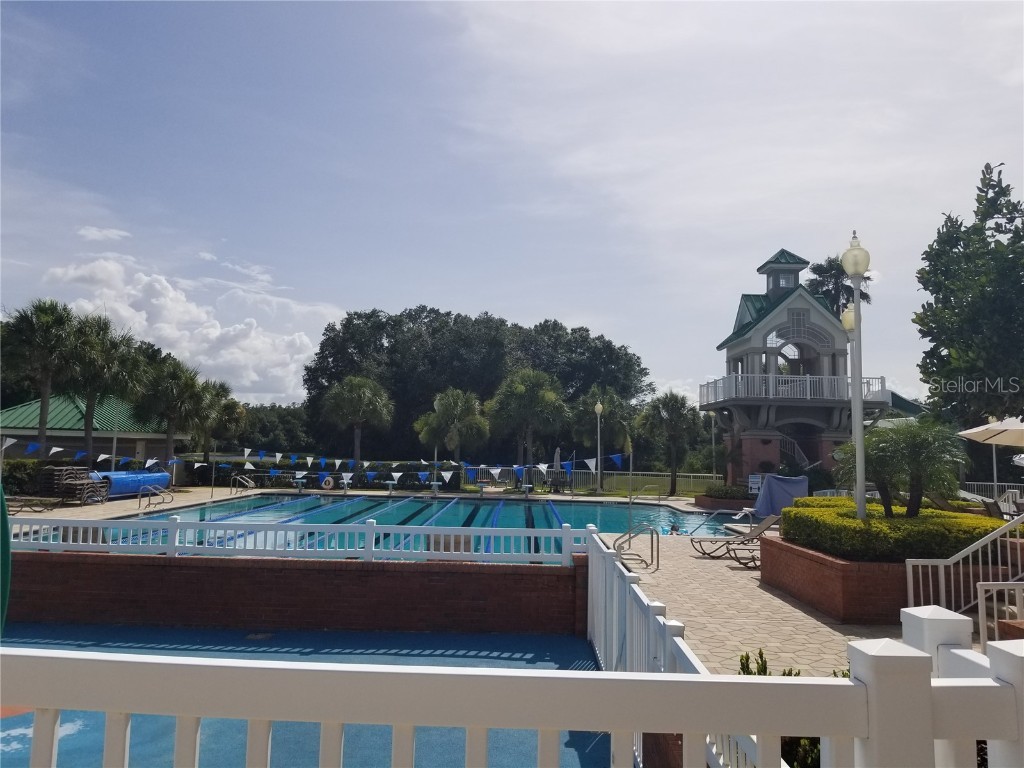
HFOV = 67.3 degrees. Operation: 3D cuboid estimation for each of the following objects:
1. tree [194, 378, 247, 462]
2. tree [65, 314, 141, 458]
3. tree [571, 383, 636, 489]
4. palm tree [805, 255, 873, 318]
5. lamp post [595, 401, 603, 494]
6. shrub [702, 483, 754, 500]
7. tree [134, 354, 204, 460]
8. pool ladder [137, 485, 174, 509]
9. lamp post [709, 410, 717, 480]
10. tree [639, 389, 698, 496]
[{"bbox_3d":[-16.339,2.606,43.110,3.130,5.850,3.130,1,-5,1],"label":"tree"},{"bbox_3d":[-17.872,0.832,33.230,3.509,7.758,3.509,1,-5,1],"label":"tree"},{"bbox_3d":[5.322,3.220,45.543,3.807,6.167,3.807,1,-5,1],"label":"tree"},{"bbox_3d":[18.372,-0.510,43.033,3.841,13.729,3.841,1,-5,1],"label":"palm tree"},{"bbox_3d":[4.745,3.442,42.317,0.450,5.135,0.450,1,-5,1],"label":"lamp post"},{"bbox_3d":[8.832,4.360,30.948,2.500,0.750,1.800,1,-5,1],"label":"shrub"},{"bbox_3d":[-16.773,1.792,37.664,3.410,6.510,3.410,1,-5,1],"label":"tree"},{"bbox_3d":[-11.970,3.816,25.883,0.860,0.791,0.560,1,-5,1],"label":"pool ladder"},{"bbox_3d":[12.474,3.929,47.720,0.450,4.948,0.450,1,-5,1],"label":"lamp post"},{"bbox_3d":[8.302,3.105,40.799,3.410,5.540,3.410,1,-5,1],"label":"tree"}]

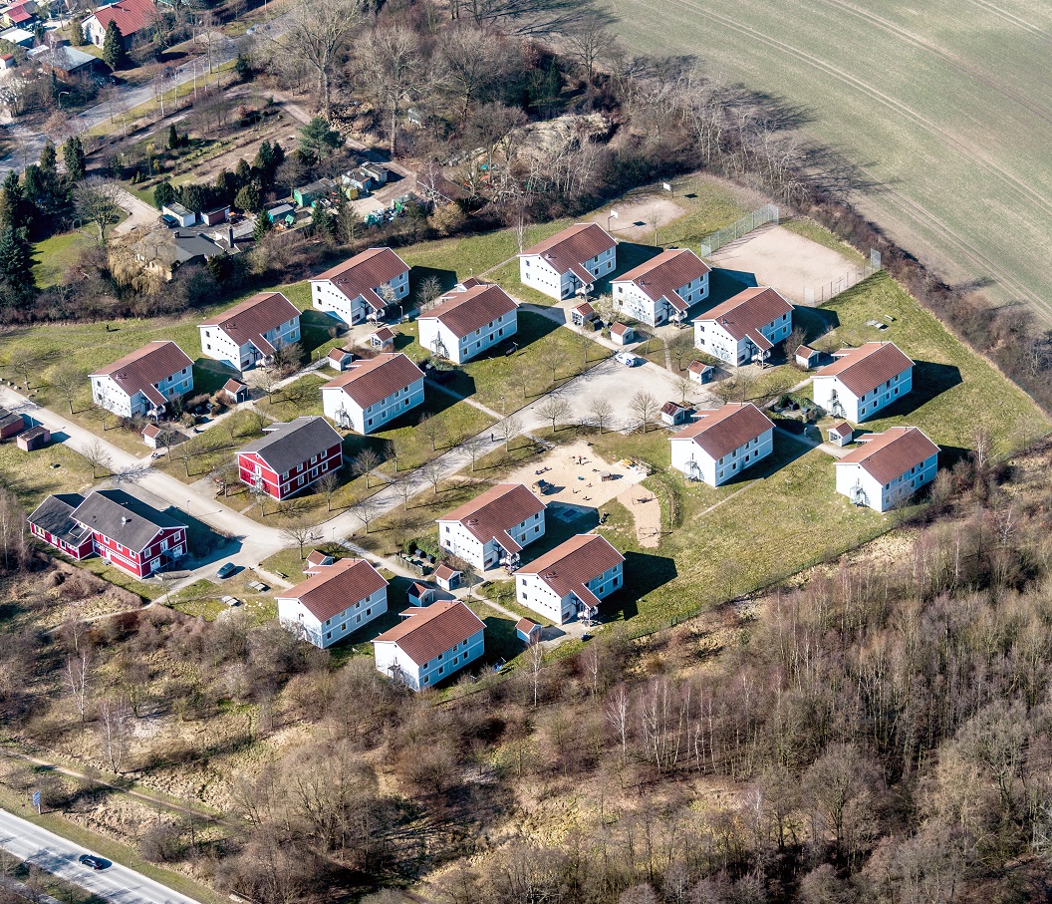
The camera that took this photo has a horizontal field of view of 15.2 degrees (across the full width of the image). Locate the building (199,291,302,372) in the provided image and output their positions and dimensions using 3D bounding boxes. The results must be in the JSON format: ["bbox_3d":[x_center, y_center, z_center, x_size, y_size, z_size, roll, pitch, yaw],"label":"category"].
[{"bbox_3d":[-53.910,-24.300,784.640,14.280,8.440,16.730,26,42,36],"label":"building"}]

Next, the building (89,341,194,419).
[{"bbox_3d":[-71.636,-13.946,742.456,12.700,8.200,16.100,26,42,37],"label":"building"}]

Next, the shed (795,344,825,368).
[{"bbox_3d":[55.320,-18.890,775.520,3.280,3.350,3.880,26,42,36],"label":"shed"}]

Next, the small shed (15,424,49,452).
[{"bbox_3d":[-93.820,-2.500,753.610,2.890,2.510,5.450,26,41,36],"label":"small shed"}]

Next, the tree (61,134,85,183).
[{"bbox_3d":[-101.507,-65.969,883.339,5.222,10.463,5.222,-2,33,0],"label":"tree"}]

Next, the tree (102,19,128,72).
[{"bbox_3d":[-92.490,-91.040,883.070,4.740,12.440,4.740,-1,33,0],"label":"tree"}]

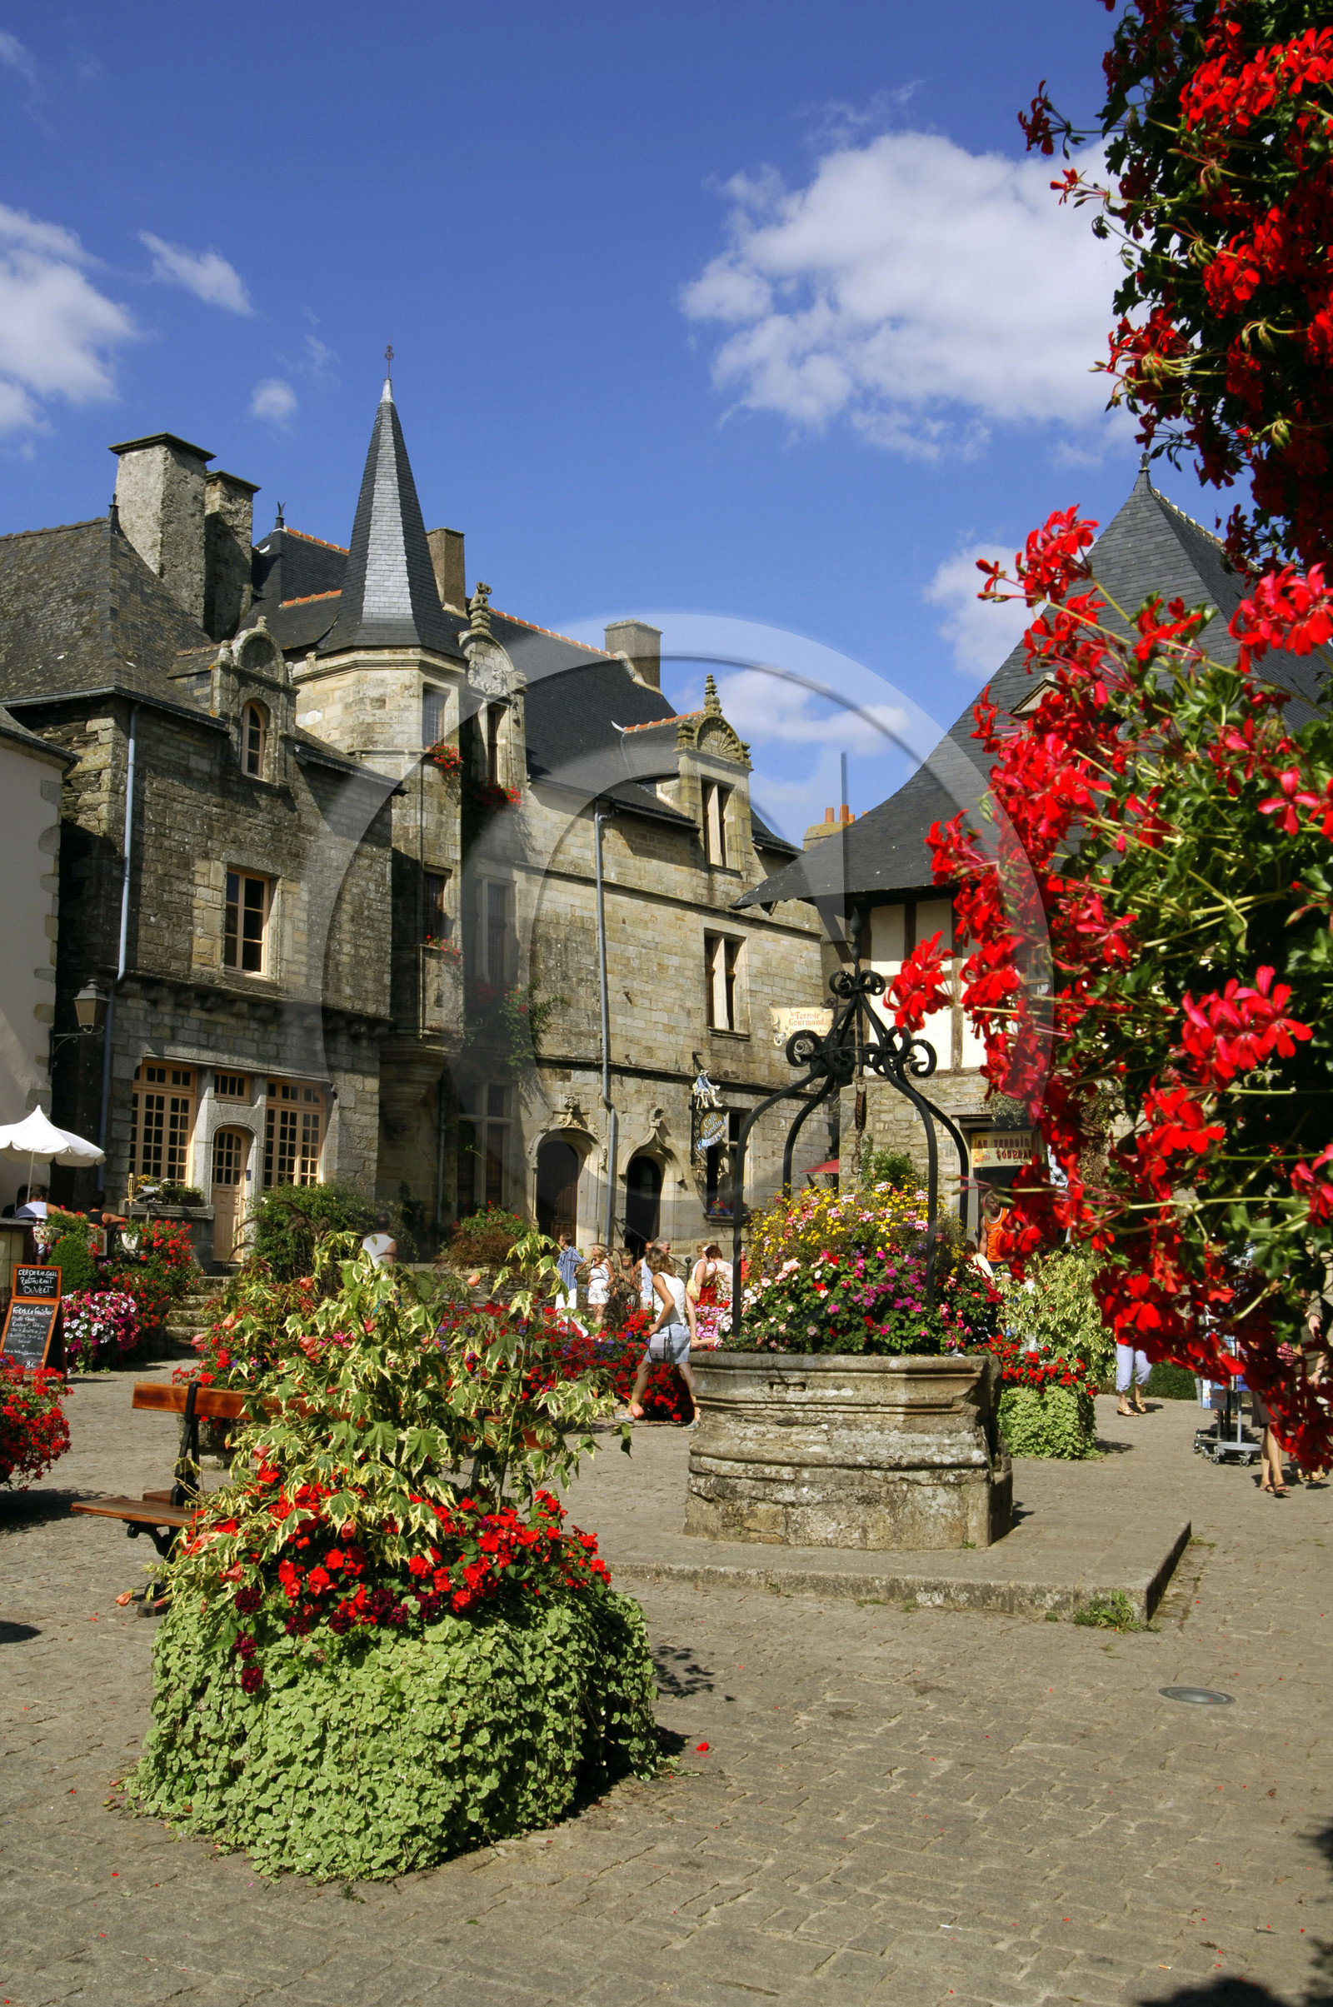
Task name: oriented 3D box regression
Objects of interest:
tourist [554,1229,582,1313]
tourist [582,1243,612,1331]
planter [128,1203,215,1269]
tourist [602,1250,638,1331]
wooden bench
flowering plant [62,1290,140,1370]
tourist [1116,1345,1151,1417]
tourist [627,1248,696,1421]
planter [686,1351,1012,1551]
[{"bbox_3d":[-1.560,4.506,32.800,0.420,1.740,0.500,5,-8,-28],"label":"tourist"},{"bbox_3d":[-1.060,4.467,31.300,0.480,1.600,0.360,-9,-13,44],"label":"tourist"},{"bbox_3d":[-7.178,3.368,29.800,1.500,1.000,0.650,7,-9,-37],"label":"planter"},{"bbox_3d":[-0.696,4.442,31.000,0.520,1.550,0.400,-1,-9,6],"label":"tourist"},{"bbox_3d":[-1.357,2.052,8.294,1.950,0.880,0.800,-2,-8,21],"label":"wooden bench"},{"bbox_3d":[-5.998,3.476,21.800,0.820,0.860,0.780,3,-7,-11],"label":"flowering plant"},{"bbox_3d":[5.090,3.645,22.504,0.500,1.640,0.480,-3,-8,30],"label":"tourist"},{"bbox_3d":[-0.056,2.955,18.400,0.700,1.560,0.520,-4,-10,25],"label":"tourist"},{"bbox_3d":[1.010,2.350,11.008,1.600,0.920,1.500,0,-7,11],"label":"planter"}]

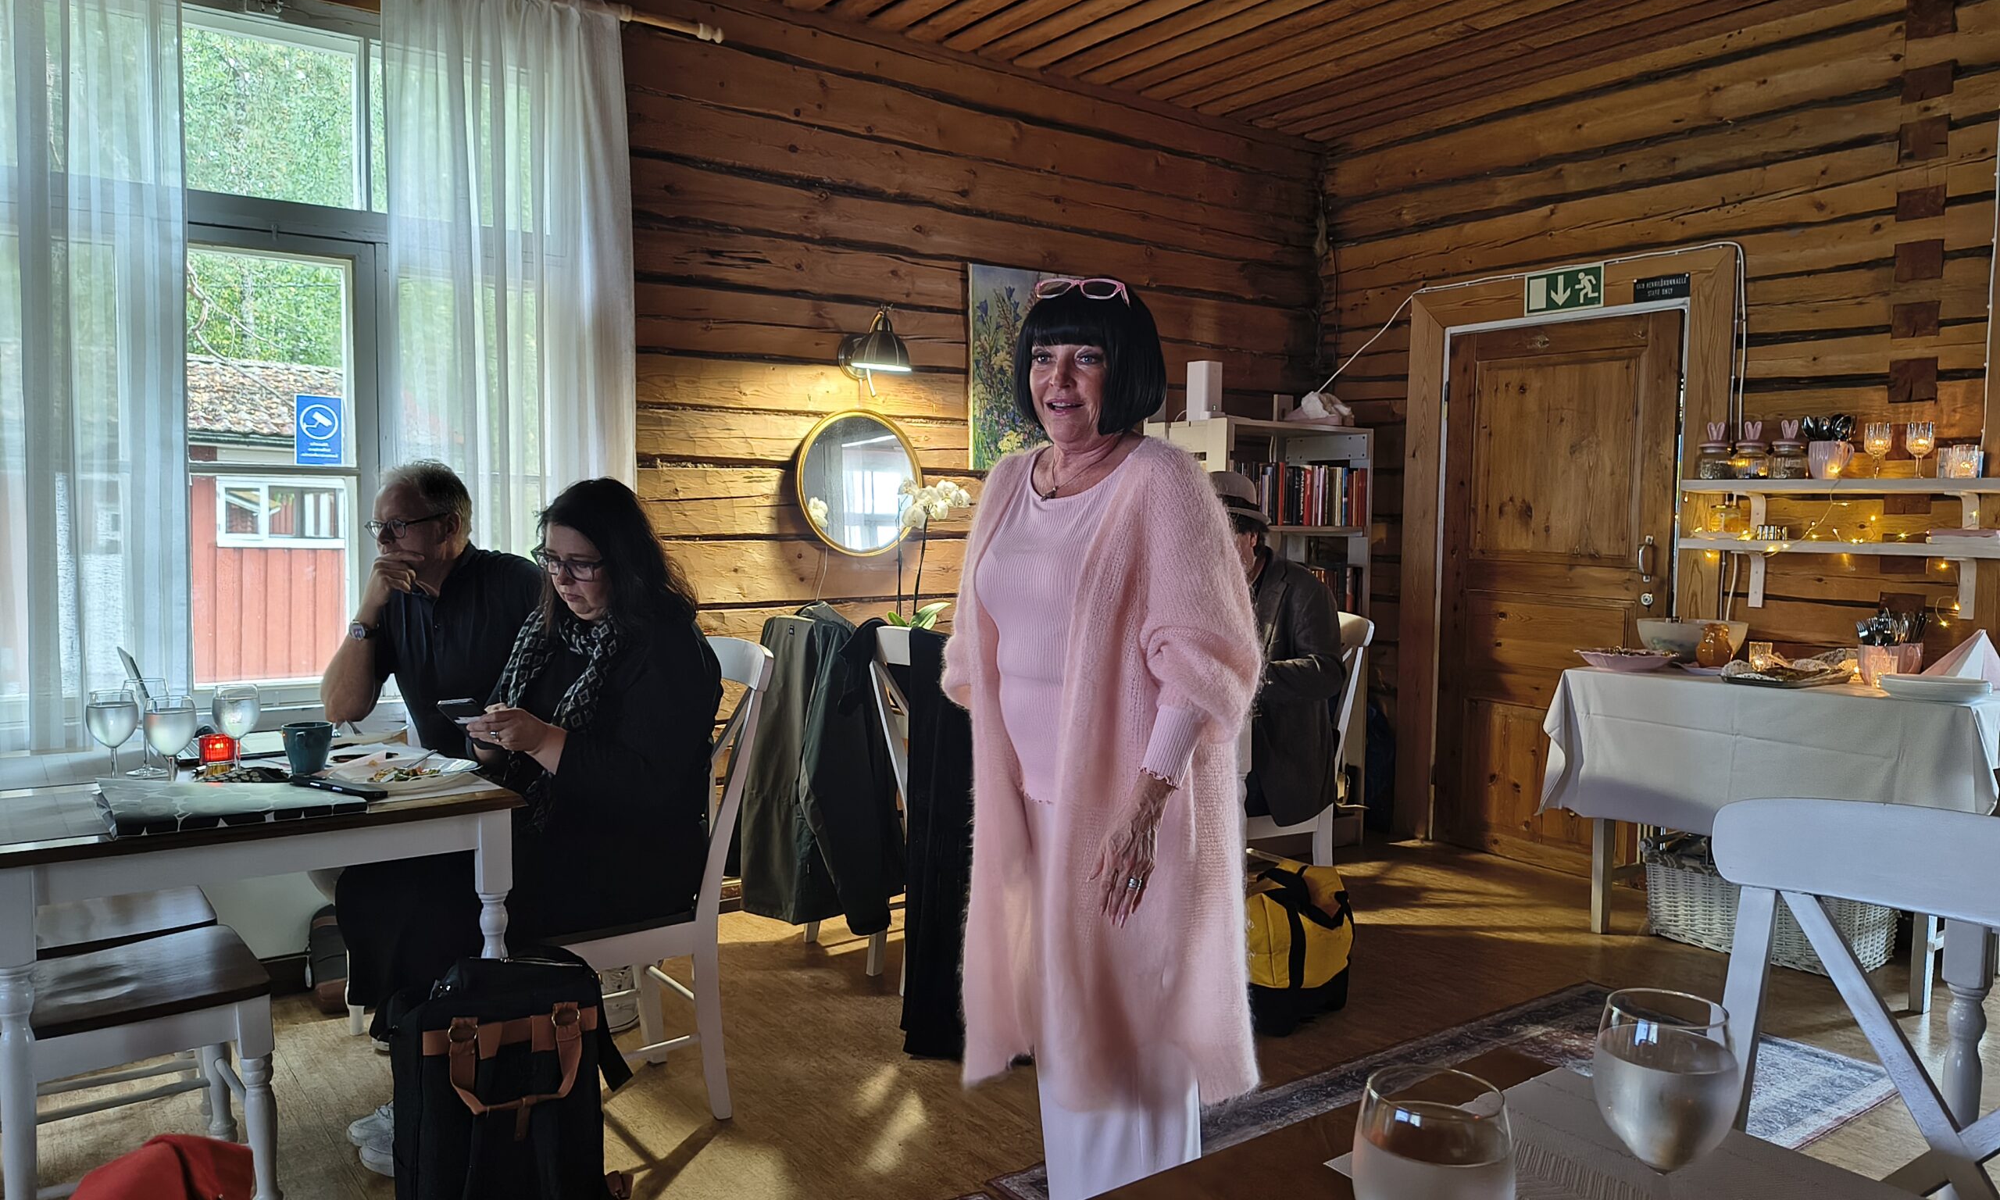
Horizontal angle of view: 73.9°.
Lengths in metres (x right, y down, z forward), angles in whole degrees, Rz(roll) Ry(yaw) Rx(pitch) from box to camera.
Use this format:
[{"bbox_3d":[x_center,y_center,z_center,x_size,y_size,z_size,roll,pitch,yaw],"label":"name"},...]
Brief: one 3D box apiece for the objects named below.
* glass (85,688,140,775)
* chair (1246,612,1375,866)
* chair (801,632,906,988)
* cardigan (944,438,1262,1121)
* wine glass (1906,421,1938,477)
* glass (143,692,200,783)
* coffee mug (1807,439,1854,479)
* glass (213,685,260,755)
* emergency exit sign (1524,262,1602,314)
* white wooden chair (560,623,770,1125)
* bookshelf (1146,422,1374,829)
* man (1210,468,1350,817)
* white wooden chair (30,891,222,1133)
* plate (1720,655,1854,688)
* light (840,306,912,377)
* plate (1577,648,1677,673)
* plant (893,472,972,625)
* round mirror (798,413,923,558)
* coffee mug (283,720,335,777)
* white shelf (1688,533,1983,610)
[{"bbox_3d":[-1.661,0.259,2.490,0.082,0.184,0.082,-1,4,-34],"label":"glass"},{"bbox_3d":[0.756,0.537,3.968,0.520,0.970,0.440,-1,4,-28],"label":"chair"},{"bbox_3d":[-0.292,0.538,3.783,0.500,0.970,0.430,-2,5,-37],"label":"chair"},{"bbox_3d":[0.144,0.247,1.973,0.500,0.968,0.380,3,5,37],"label":"cardigan"},{"bbox_3d":[2.577,-0.421,3.715,0.070,0.163,0.070,-2,5,-37],"label":"wine glass"},{"bbox_3d":[-1.491,0.268,2.390,0.082,0.184,0.082,-1,4,-32],"label":"glass"},{"bbox_3d":[2.530,-0.426,4.045,0.125,0.120,0.100,3,4,32],"label":"coffee mug"},{"bbox_3d":[-1.511,0.253,2.630,0.082,0.184,0.082,-1,4,-30],"label":"glass"},{"bbox_3d":[2.030,-1.117,4.793,0.015,0.150,0.300,-2,4,-38],"label":"emergency exit sign"},{"bbox_3d":[-0.799,0.584,2.771,0.520,0.970,0.440,-2,4,-36],"label":"white wooden chair"},{"bbox_3d":[1.014,0.150,5.134,0.803,1.645,0.384,-3,5,-37],"label":"bookshelf"},{"bbox_3d":[0.564,0.341,3.881,0.820,1.435,0.520,-3,5,-37],"label":"man"},{"bbox_3d":[-1.846,0.579,2.564,0.520,0.970,0.440,-2,5,-41],"label":"white wooden chair"},{"bbox_3d":[2.338,0.208,3.971,0.350,0.075,0.195,-3,5,-37],"label":"plate"},{"bbox_3d":[-0.394,-0.818,4.217,0.190,0.220,0.240,-3,5,-37],"label":"light"},{"bbox_3d":[1.932,0.188,4.130,0.290,0.075,0.290,0,4,0],"label":"plate"},{"bbox_3d":[-0.211,-0.068,4.195,0.250,0.640,0.200,1,3,-3],"label":"plant"},{"bbox_3d":[-0.444,-0.374,4.285,0.480,0.480,0.040,-2,5,-37],"label":"round mirror"},{"bbox_3d":[-1.415,0.304,2.717,0.095,0.103,0.120,-2,4,-28],"label":"coffee mug"},{"bbox_3d":[2.548,-0.064,4.013,0.200,0.216,0.900,-3,5,-37],"label":"white shelf"}]

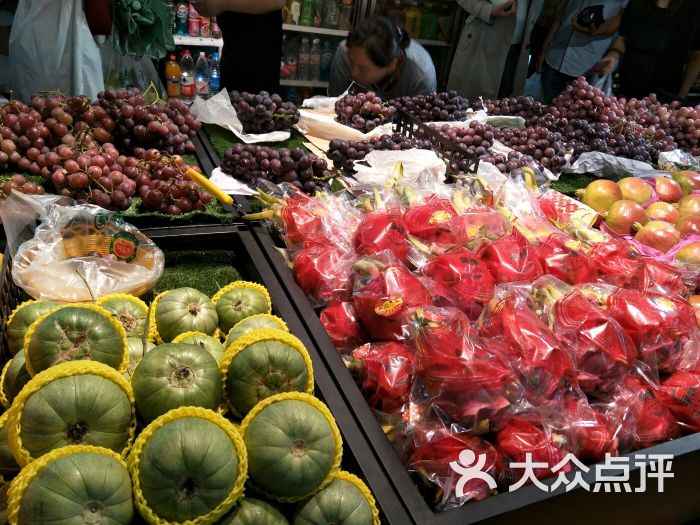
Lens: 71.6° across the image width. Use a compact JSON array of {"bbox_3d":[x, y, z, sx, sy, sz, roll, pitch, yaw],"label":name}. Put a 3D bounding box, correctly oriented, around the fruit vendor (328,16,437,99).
[{"bbox_3d":[0.090,-0.360,2.030,0.440,1.200,0.460,18,33,22],"label":"fruit vendor"}]

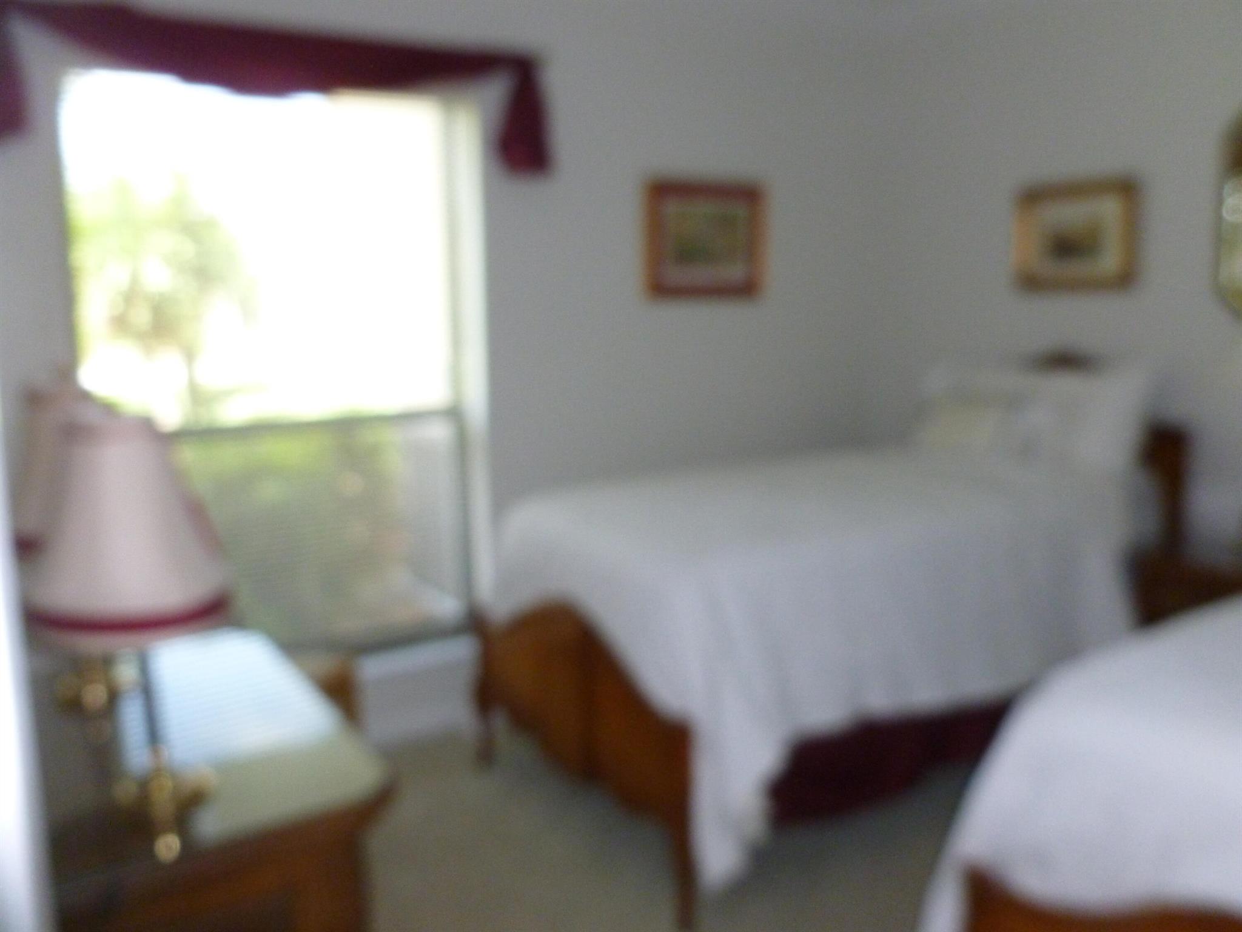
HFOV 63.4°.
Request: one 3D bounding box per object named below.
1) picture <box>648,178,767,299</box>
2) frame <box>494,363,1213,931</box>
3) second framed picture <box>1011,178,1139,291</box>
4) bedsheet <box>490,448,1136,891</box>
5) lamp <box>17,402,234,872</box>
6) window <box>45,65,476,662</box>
[{"bbox_3d":[0.314,-0.811,3.628,0.518,0.407,0.031,-6,11,-33],"label":"picture"},{"bbox_3d":[0.645,0.291,3.079,1.952,1.252,1.072,-6,11,-33],"label":"frame"},{"bbox_3d":[1.512,-0.756,3.364,0.031,0.339,0.420,-6,11,-33],"label":"second framed picture"},{"bbox_3d":[0.589,0.428,3.025,1.690,0.717,1.079,-6,11,-33],"label":"bedsheet"},{"bbox_3d":[-0.669,0.215,1.379,0.250,0.572,0.250,-6,11,-33],"label":"lamp"},{"bbox_3d":[-0.969,-0.253,3.011,1.150,1.697,0.142,-6,11,-33],"label":"window"}]

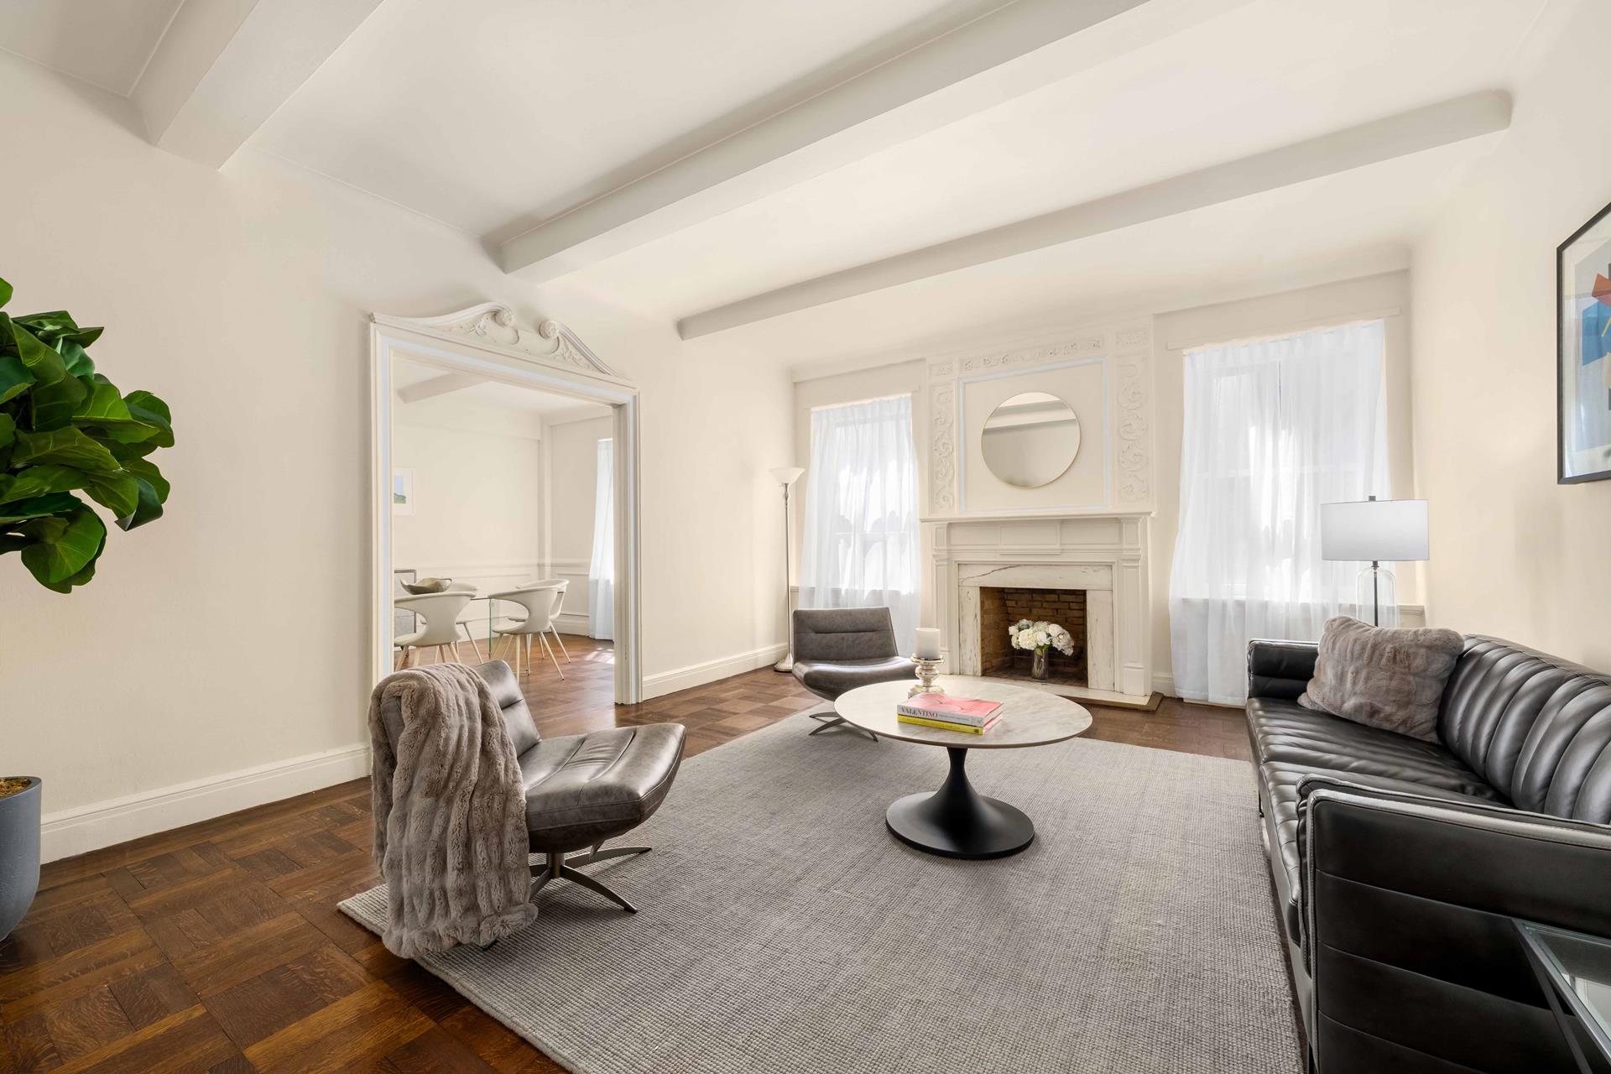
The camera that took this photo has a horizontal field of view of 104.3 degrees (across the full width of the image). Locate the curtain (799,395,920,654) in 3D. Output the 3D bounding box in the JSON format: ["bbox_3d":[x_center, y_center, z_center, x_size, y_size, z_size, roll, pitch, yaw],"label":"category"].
[{"bbox_3d":[0.446,-0.051,5.747,1.260,2.406,0.136,-1,-1,33],"label":"curtain"}]

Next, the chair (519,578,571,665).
[{"bbox_3d":[-2.535,0.825,5.932,0.537,0.770,0.547,0,0,-45],"label":"chair"}]

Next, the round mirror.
[{"bbox_3d":[1.742,-0.749,4.885,0.755,0.755,0.030,-1,0,34],"label":"round mirror"}]

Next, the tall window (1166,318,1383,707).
[{"bbox_3d":[3.037,-0.086,4.054,1.197,2.412,0.147,-1,-1,33],"label":"tall window"}]

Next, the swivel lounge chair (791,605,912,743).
[{"bbox_3d":[0.286,0.824,3.893,0.689,0.699,0.770,0,0,-8],"label":"swivel lounge chair"}]

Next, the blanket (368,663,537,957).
[{"bbox_3d":[-1.024,0.805,1.959,0.476,0.729,0.496,-1,0,0],"label":"blanket"}]

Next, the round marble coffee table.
[{"bbox_3d":[0.606,0.905,2.487,0.975,0.464,0.975,-1,0,0],"label":"round marble coffee table"}]

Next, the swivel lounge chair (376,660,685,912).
[{"bbox_3d":[-0.837,0.825,2.116,0.770,0.699,0.689,-1,0,0],"label":"swivel lounge chair"}]

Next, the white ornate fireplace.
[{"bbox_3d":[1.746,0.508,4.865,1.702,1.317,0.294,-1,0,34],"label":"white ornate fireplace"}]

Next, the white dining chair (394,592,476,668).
[{"bbox_3d":[-2.745,0.805,4.577,0.570,0.783,0.600,-1,-1,33],"label":"white dining chair"}]

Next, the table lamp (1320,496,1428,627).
[{"bbox_3d":[2.947,0.169,3.240,0.405,0.750,0.405,-1,0,34],"label":"table lamp"}]

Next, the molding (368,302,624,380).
[{"bbox_3d":[-1.675,-1.223,3.811,0.091,0.301,1.691,-1,-1,33],"label":"molding"}]

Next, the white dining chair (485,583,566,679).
[{"bbox_3d":[-2.331,0.819,5.180,0.537,0.770,0.547,-1,0,28],"label":"white dining chair"}]

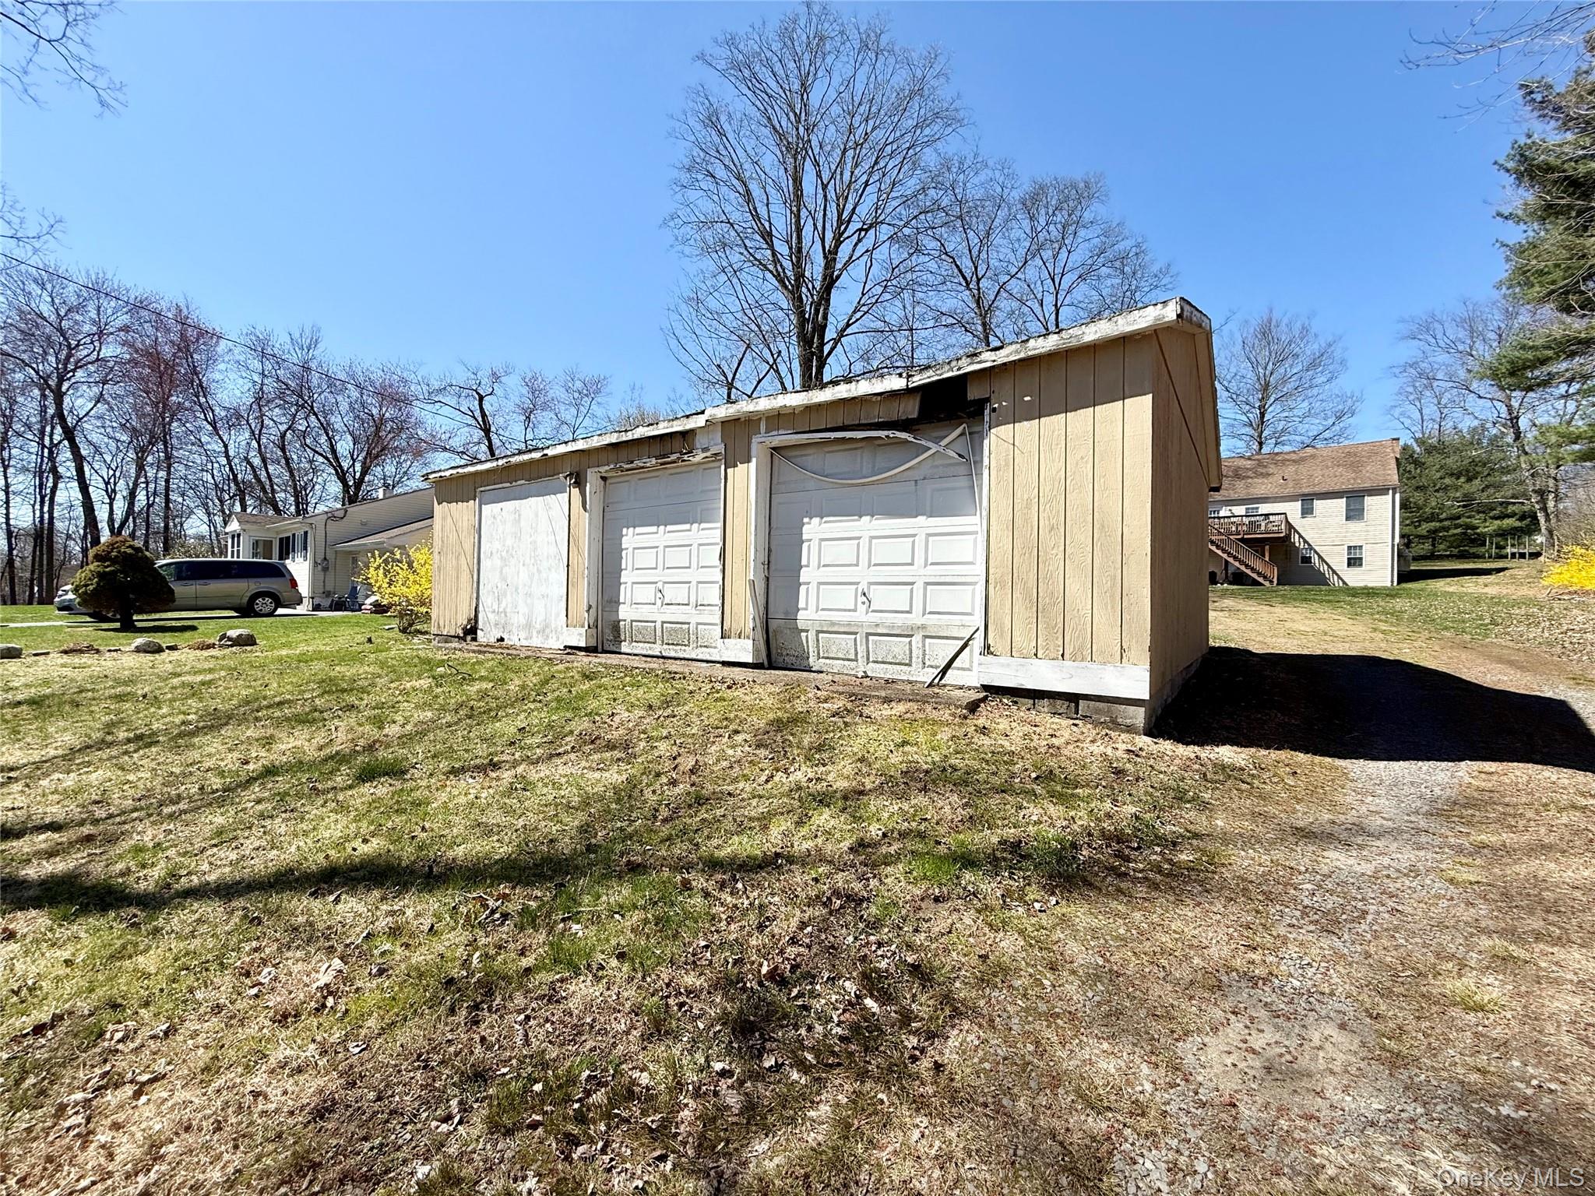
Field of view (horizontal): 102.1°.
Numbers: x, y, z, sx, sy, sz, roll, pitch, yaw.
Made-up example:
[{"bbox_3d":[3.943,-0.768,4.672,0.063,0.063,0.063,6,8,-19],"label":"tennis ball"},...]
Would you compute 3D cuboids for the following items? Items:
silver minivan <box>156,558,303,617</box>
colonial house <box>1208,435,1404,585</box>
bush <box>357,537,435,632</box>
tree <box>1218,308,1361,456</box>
[{"bbox_3d":[-17.600,-0.290,18.650,5.140,1.750,2.000,1,0,-42],"label":"silver minivan"},{"bbox_3d":[28.244,-4.600,40.438,13.000,8.400,9.300,0,0,38],"label":"colonial house"},{"bbox_3d":[-8.283,-0.220,13.900,2.200,2.000,2.000,0,0,36],"label":"bush"},{"bbox_3d":[36.556,-11.200,50.000,13.000,21.500,13.000,0,0,36],"label":"tree"}]

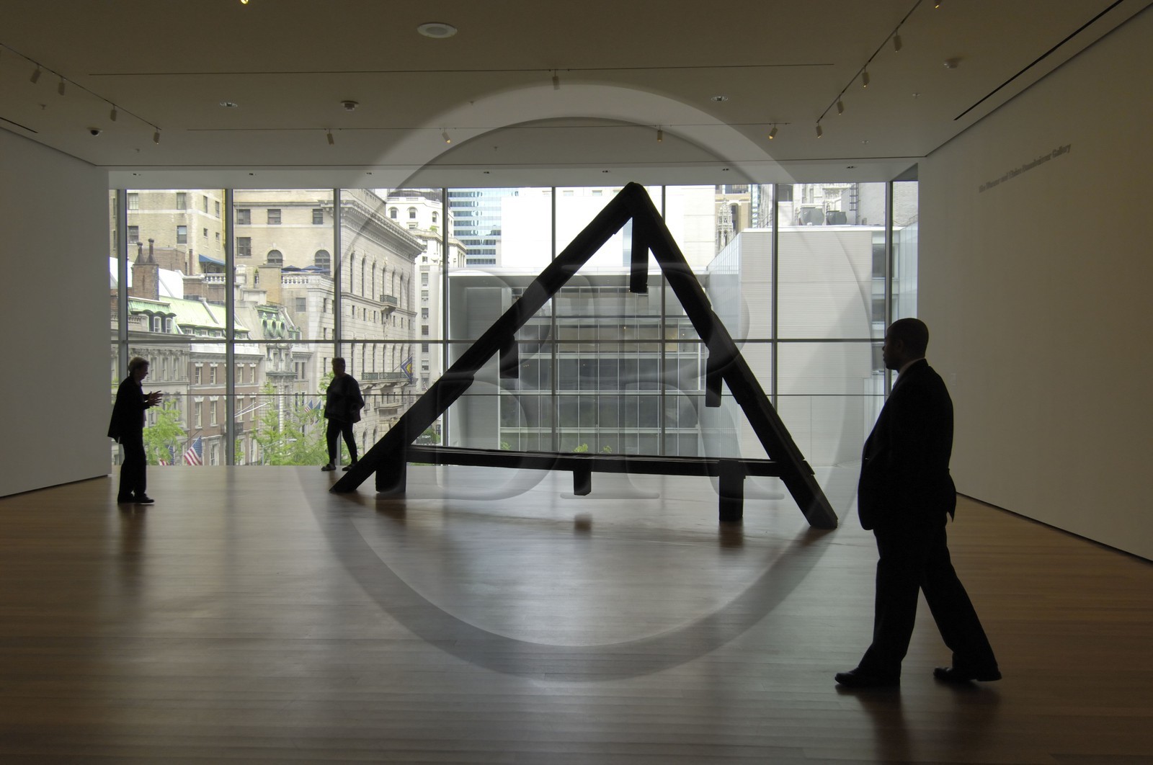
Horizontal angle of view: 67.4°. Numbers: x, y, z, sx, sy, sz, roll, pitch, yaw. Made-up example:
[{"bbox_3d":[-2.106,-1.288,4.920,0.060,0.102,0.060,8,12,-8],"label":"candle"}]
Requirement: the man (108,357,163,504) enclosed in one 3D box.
[{"bbox_3d":[-5.262,0.567,10.306,0.570,1.733,0.500,0,1,-20],"label":"man"}]

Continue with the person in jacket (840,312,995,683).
[{"bbox_3d":[1.694,0.580,4.285,0.800,1.794,0.580,0,1,12],"label":"person in jacket"}]

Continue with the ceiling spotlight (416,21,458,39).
[{"bbox_3d":[-1.213,-3.084,7.552,0.355,0.045,0.355,0,1,2],"label":"ceiling spotlight"}]

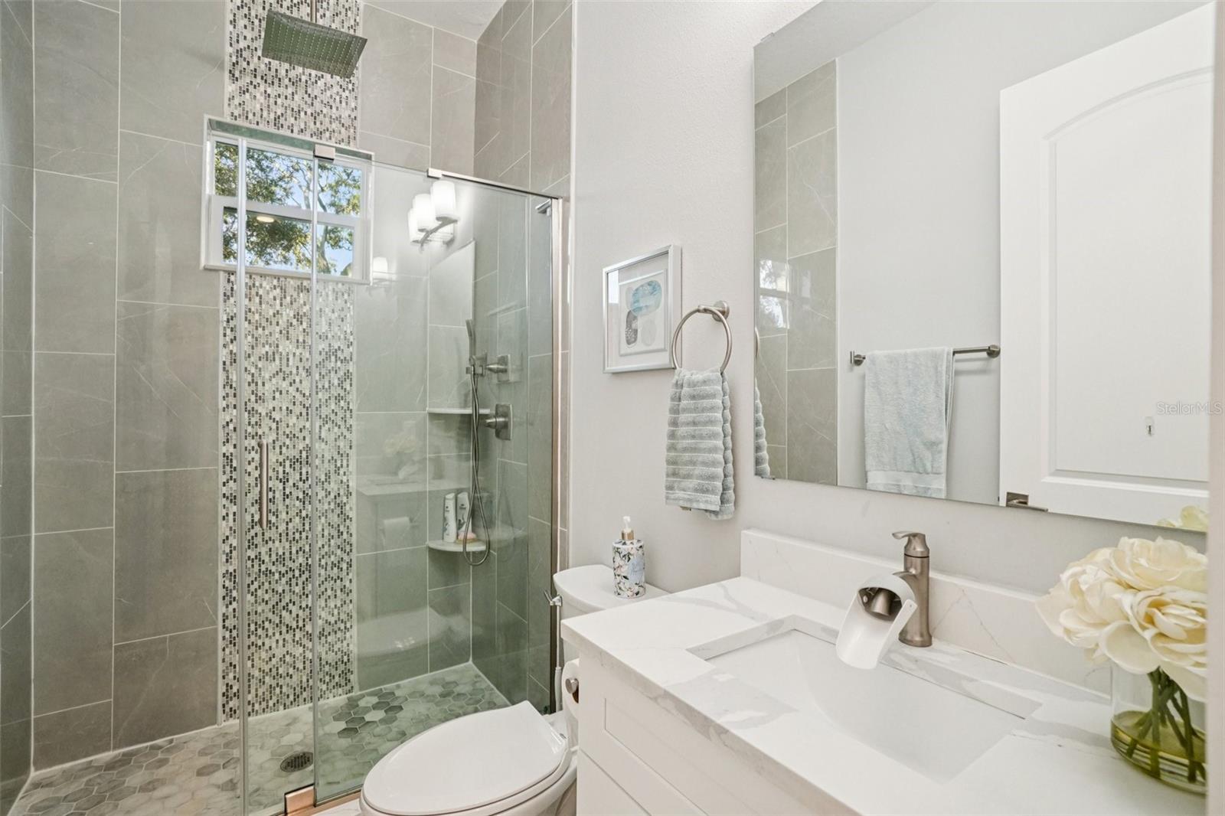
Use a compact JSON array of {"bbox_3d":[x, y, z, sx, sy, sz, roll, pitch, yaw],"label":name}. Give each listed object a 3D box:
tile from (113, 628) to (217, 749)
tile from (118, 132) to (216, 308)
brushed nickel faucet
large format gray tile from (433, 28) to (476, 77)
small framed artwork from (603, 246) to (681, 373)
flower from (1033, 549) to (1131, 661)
[{"bbox_3d":[-1.643,1.028,1.886,0.290,0.374,0.011,0,0,-31],"label":"tile"},{"bbox_3d":[-1.631,-0.686,1.891,0.295,0.610,0.010,1,0,-30],"label":"tile"},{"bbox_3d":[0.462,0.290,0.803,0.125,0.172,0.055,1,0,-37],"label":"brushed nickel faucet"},{"bbox_3d":[-0.745,-1.675,2.413,0.200,0.175,0.010,1,0,-30],"label":"large format gray tile"},{"bbox_3d":[0.076,-0.260,1.434,0.034,0.316,0.290,0,0,-38],"label":"small framed artwork"},{"bbox_3d":[0.552,0.226,0.592,0.095,0.112,0.095,1,0,-37],"label":"flower"}]

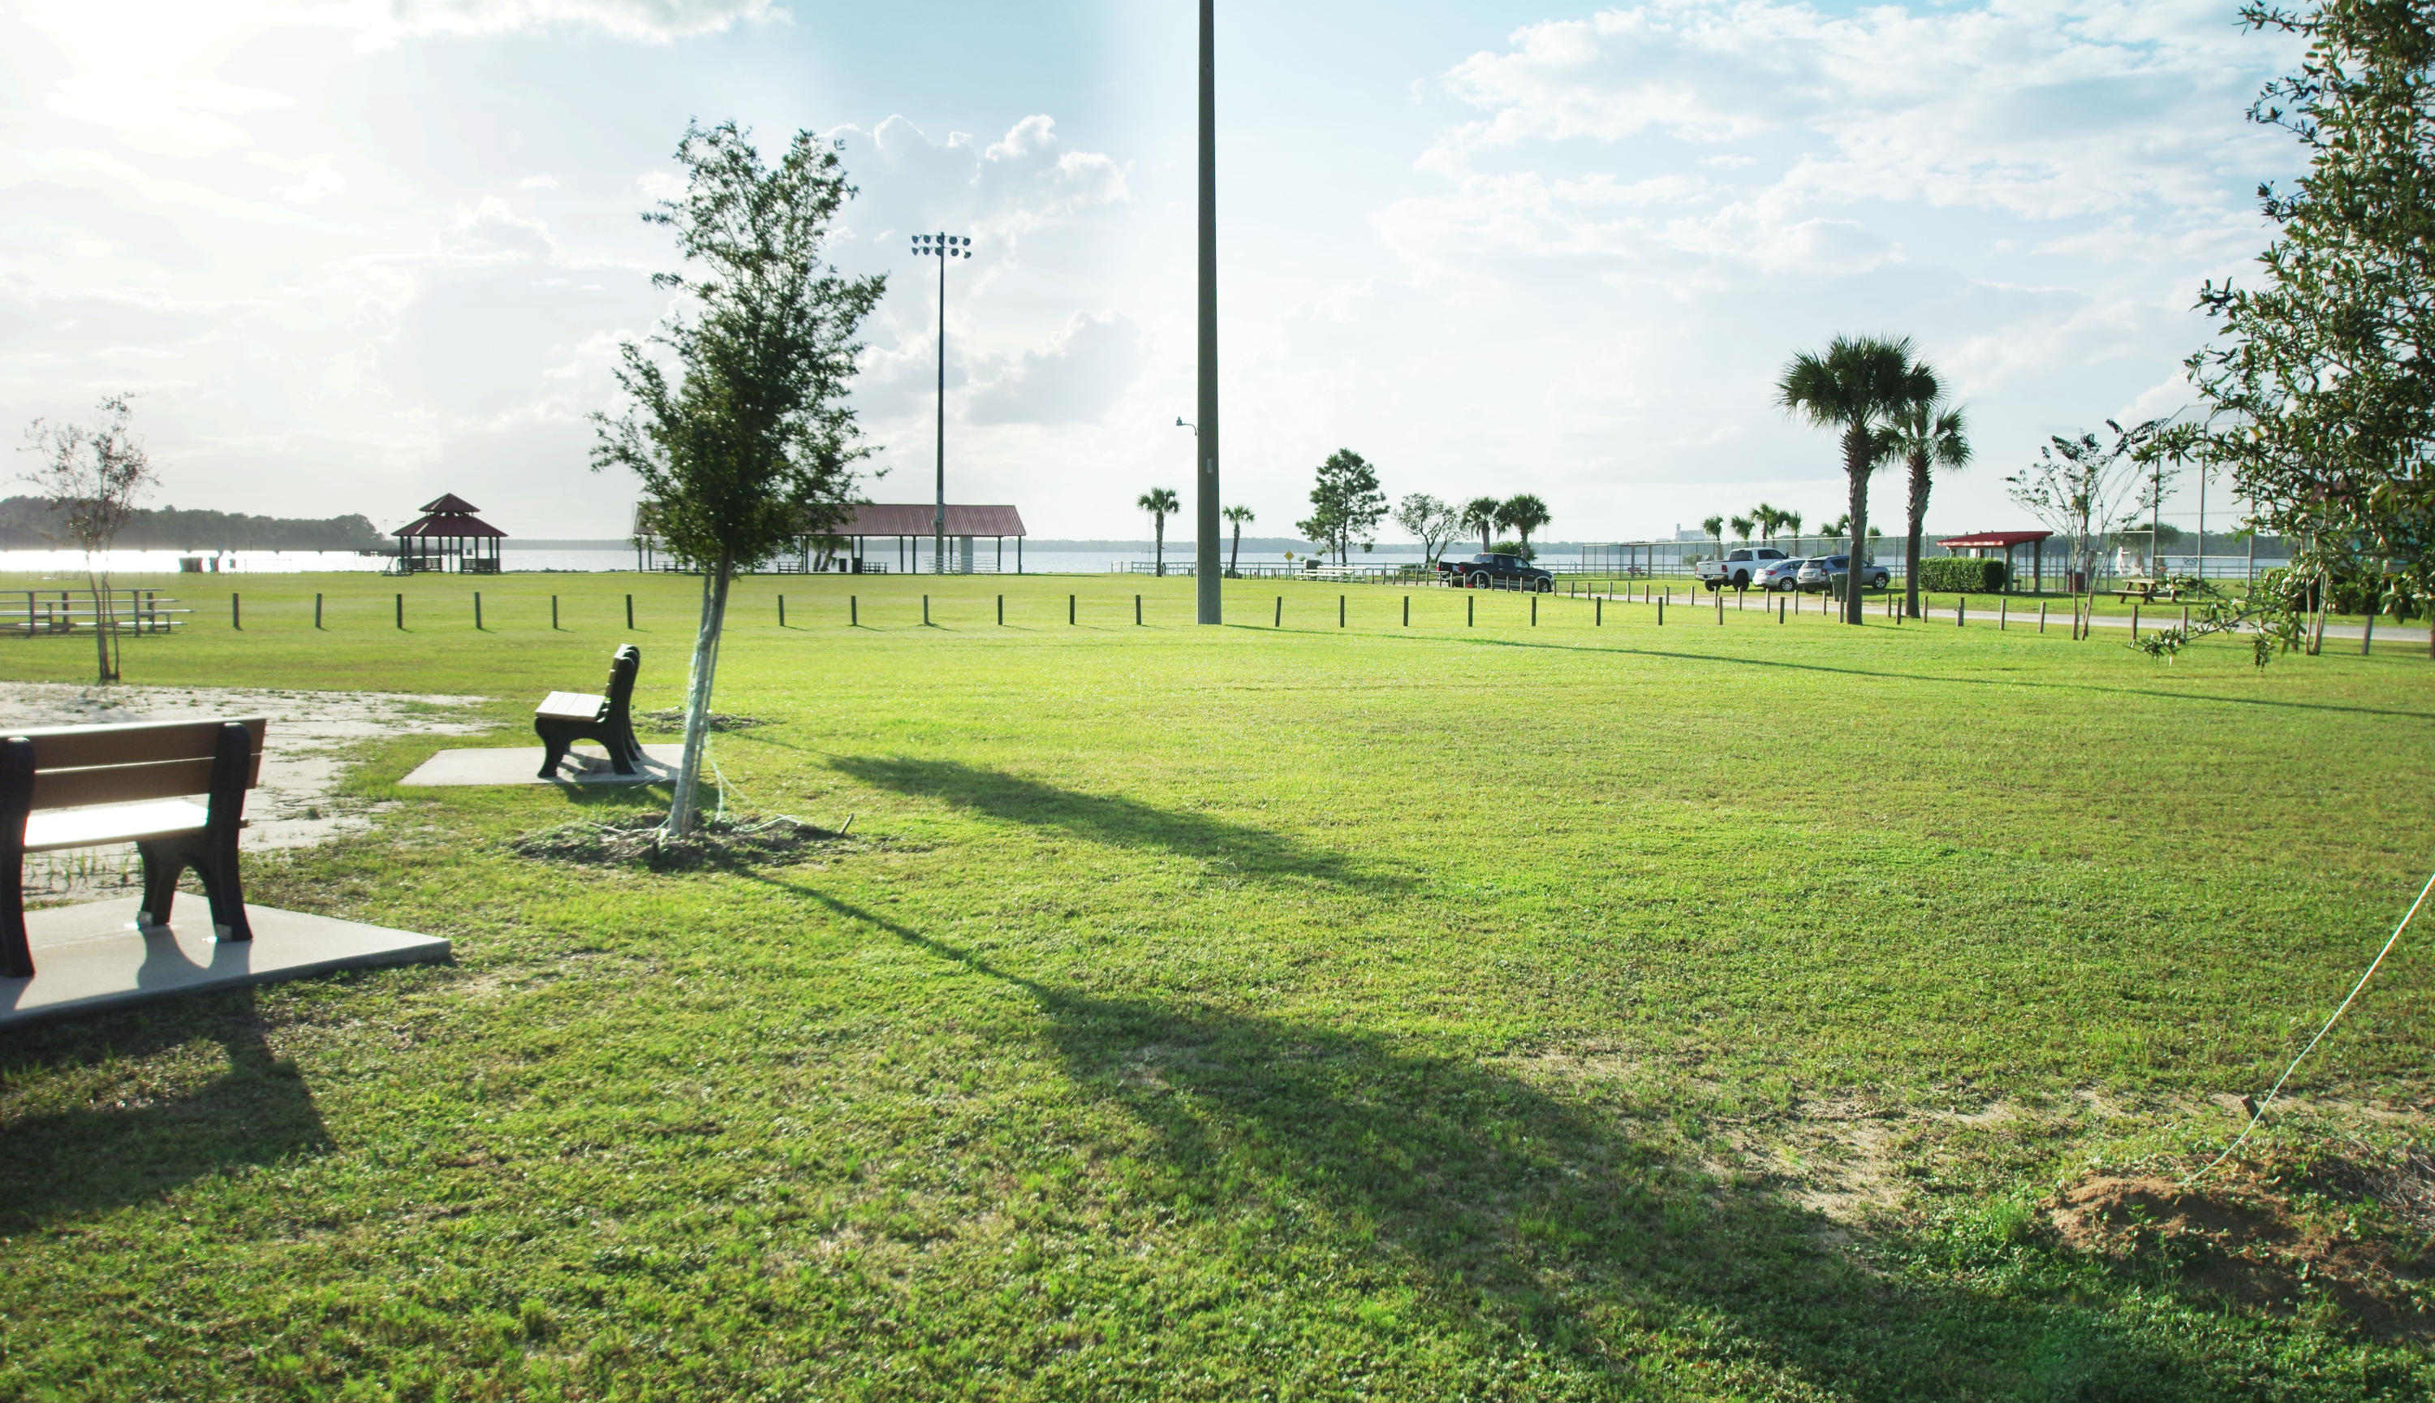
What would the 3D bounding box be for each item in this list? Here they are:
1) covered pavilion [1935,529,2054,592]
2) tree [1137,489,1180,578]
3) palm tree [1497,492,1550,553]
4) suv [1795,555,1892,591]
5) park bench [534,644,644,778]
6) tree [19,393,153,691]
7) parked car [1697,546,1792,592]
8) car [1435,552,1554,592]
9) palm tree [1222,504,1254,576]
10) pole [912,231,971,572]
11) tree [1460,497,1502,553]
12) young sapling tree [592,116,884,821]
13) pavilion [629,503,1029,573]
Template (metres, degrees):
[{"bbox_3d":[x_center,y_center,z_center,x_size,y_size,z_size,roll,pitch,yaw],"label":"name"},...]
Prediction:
[{"bbox_3d":[37.979,-6.766,98.761,4.000,2.850,3.600,-3,5,-37],"label":"covered pavilion"},{"bbox_3d":[-3.904,-11.427,136.639,2.800,6.100,2.800,0,4,0],"label":"tree"},{"bbox_3d":[19.094,-10.109,126.000,3.400,5.540,3.400,0,4,0],"label":"palm tree"},{"bbox_3d":[28.527,-5.748,92.178,4.420,1.660,1.810,-3,5,-37],"label":"suv"},{"bbox_3d":[-4.694,0.040,15.216,0.700,0.840,1.820,-1,4,-15],"label":"park bench"},{"bbox_3d":[-13.210,-1.905,23.700,1.550,3.390,1.500,0,4,0],"label":"tree"},{"bbox_3d":[24.403,-5.948,91.501,5.800,1.950,2.020,-3,5,-33],"label":"parked car"},{"bbox_3d":[13.149,-6.039,95.000,5.800,1.900,2.000,-2,5,-31],"label":"car"},{"bbox_3d":[1.323,-10.500,132.958,2.150,4.850,2.150,0,4,0],"label":"palm tree"},{"bbox_3d":[-19.363,-20.803,141.311,4.000,23.900,0.900,0,4,0],"label":"pole"},{"bbox_3d":[18.209,-11.354,139.787,2.800,5.700,2.800,0,4,0],"label":"tree"},{"bbox_3d":[-2.544,-1.186,10.800,1.550,3.790,1.500,0,4,0],"label":"young sapling tree"},{"bbox_3d":[-28.525,-11.943,149.723,28.300,4.950,12.300,-1,4,-13],"label":"pavilion"}]

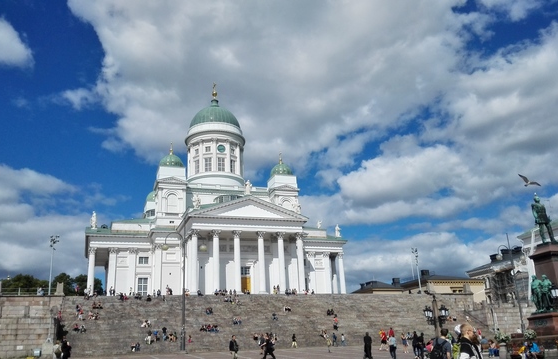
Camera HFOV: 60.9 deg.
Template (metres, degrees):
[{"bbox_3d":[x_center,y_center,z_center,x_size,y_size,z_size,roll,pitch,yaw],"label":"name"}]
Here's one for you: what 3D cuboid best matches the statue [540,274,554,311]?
[{"bbox_3d":[16.193,6.833,28.690,0.620,2.080,0.720,10,-22,-33],"label":"statue"}]

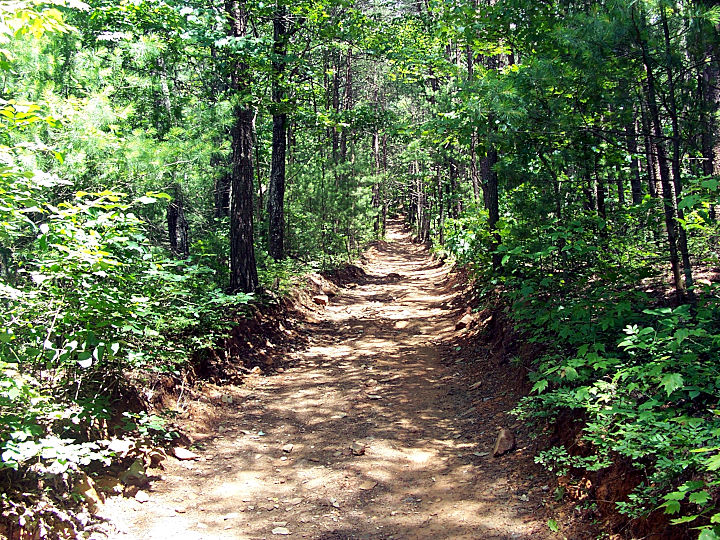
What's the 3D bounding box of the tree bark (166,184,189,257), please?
[{"bbox_3d":[-3.008,-0.799,12.000,0.320,1.300,0.320,-1,3,0],"label":"tree bark"}]

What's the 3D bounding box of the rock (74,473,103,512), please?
[{"bbox_3d":[-1.460,1.187,3.900,0.170,0.200,0.140,-2,3,-22],"label":"rock"}]

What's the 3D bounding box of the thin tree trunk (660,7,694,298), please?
[{"bbox_3d":[3.489,-1.291,8.000,0.120,3.250,0.120,-6,3,0],"label":"thin tree trunk"}]

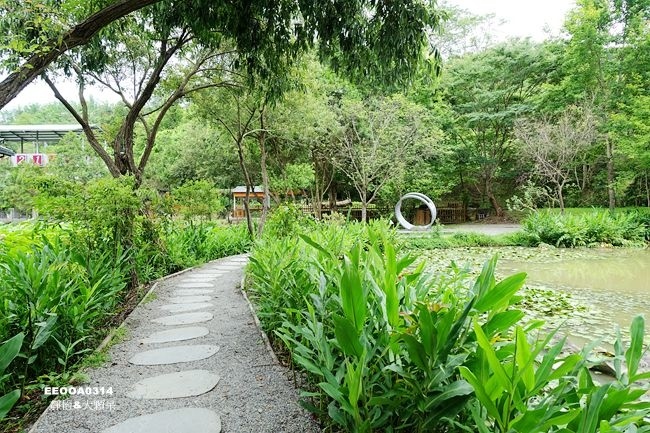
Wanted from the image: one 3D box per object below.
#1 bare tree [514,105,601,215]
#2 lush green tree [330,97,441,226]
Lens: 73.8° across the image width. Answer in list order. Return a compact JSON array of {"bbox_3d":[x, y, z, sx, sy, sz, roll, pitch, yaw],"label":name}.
[{"bbox_3d":[14.700,-3.550,27.500,5.200,7.100,4.700,0,2,0],"label":"bare tree"},{"bbox_3d":[3.490,-3.290,25.000,6.100,7.500,5.400,0,2,0],"label":"lush green tree"}]

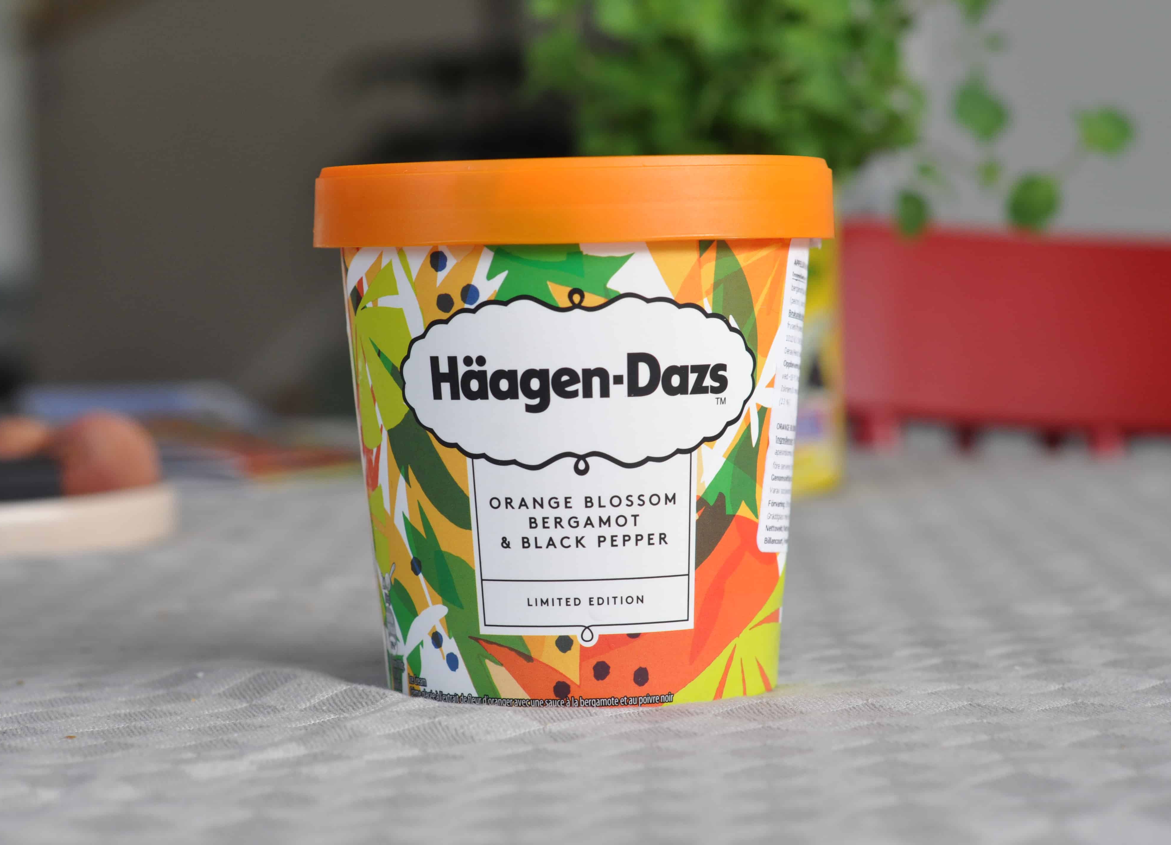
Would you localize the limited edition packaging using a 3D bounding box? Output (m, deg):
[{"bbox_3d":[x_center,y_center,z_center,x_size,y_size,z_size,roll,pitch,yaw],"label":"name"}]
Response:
[{"bbox_3d":[-0.001,0.000,0.502,0.098,0.097,0.098,-1,4,-2],"label":"limited edition packaging"}]

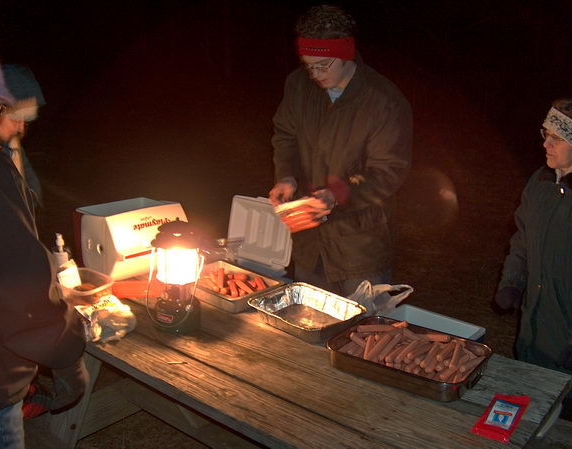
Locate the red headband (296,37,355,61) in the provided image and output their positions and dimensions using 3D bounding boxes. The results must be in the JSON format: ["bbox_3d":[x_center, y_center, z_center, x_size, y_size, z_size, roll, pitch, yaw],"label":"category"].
[{"bbox_3d":[0.133,-0.591,2.150,0.175,0.080,0.200,16,20,40],"label":"red headband"}]

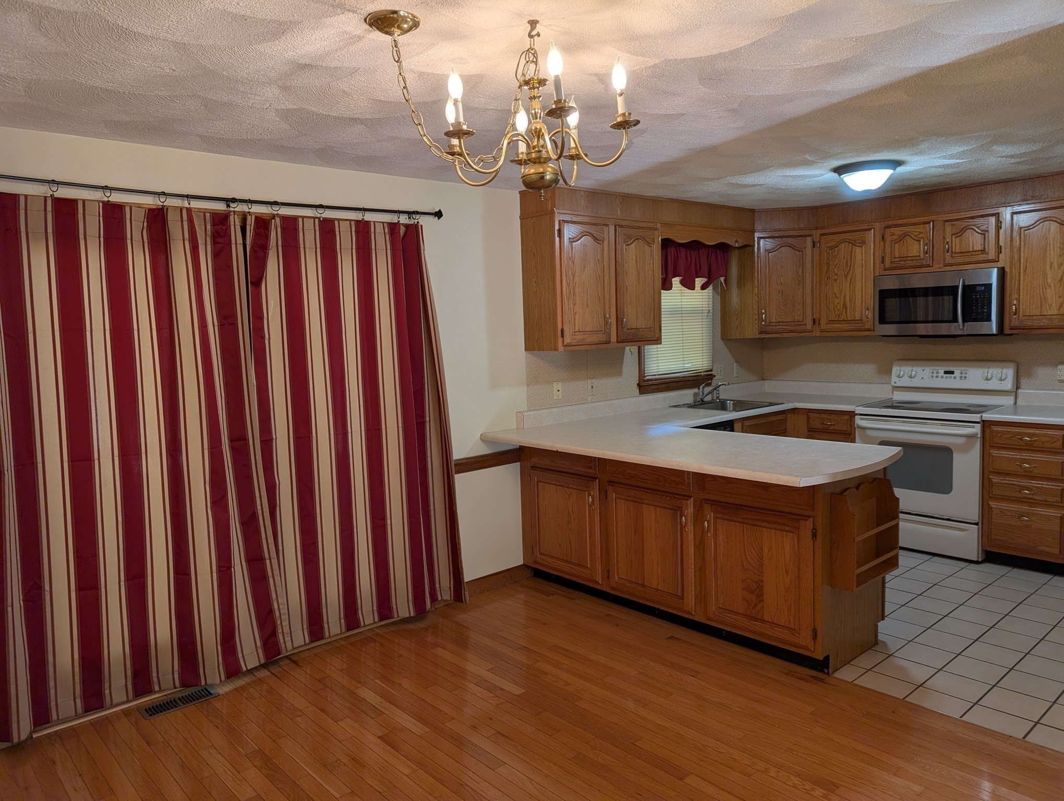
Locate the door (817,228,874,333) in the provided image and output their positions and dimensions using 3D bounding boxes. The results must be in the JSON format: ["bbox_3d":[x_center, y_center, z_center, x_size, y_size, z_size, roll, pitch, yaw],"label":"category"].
[{"bbox_3d":[2.253,-0.847,5.289,0.030,0.703,0.400,-7,8,-40],"label":"door"}]

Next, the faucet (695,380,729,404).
[{"bbox_3d":[1.343,-0.053,5.473,0.160,0.160,0.255,-7,8,-41],"label":"faucet"}]

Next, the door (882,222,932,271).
[{"bbox_3d":[2.521,-1.029,4.948,0.030,0.292,0.317,-7,8,-40],"label":"door"}]

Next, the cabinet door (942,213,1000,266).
[{"bbox_3d":[2.769,-1.009,4.661,0.030,0.292,0.318,-7,8,-40],"label":"cabinet door"}]

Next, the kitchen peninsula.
[{"bbox_3d":[0.761,0.667,3.920,0.920,0.916,2.020,-7,8,-41],"label":"kitchen peninsula"}]

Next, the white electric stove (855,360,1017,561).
[{"bbox_3d":[2.693,0.359,4.961,0.680,1.190,0.764,-7,8,-41],"label":"white electric stove"}]

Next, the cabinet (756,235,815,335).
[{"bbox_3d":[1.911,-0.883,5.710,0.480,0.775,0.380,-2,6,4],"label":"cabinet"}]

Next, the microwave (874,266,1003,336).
[{"bbox_3d":[2.769,-0.651,4.962,0.400,0.405,0.754,-7,8,-41],"label":"microwave"}]

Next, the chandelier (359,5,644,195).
[{"bbox_3d":[-0.041,-0.763,1.939,0.645,0.458,0.550,-7,8,-41],"label":"chandelier"}]

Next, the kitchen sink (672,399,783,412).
[{"bbox_3d":[1.422,0.123,5.385,0.630,0.182,0.560,-7,8,-41],"label":"kitchen sink"}]

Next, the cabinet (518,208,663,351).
[{"bbox_3d":[0.404,-0.724,4.639,0.932,0.782,0.325,-7,8,-41],"label":"cabinet"}]

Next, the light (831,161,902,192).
[{"bbox_3d":[1.809,-1.189,3.979,0.350,0.144,0.350,-7,8,-41],"label":"light"}]

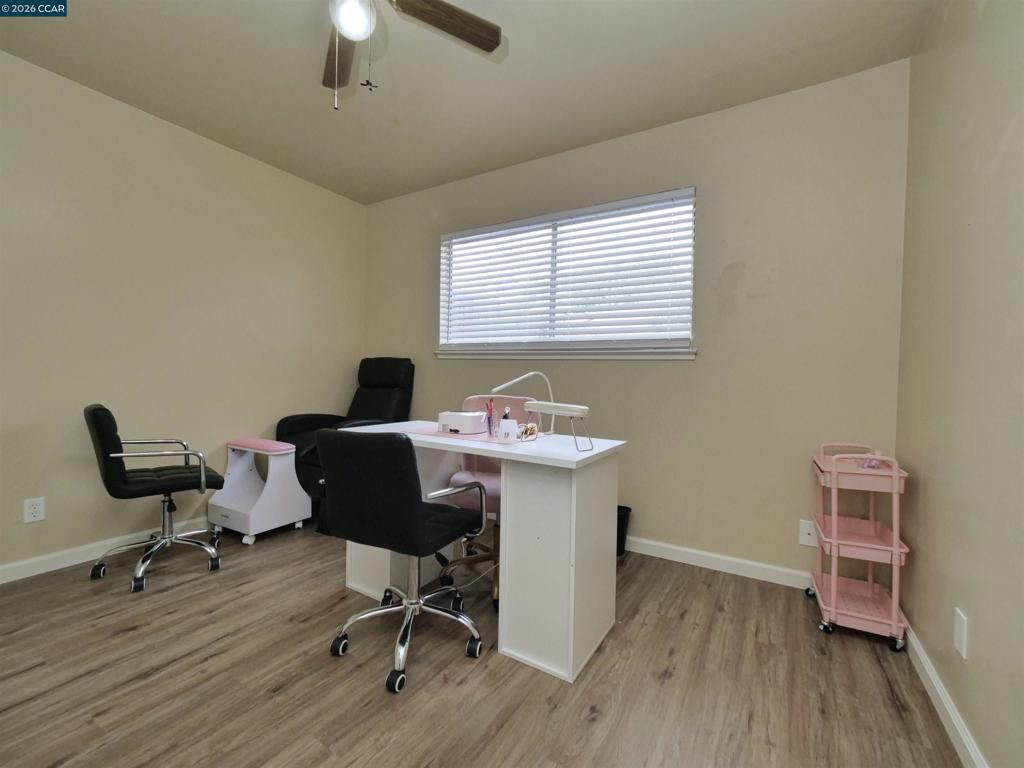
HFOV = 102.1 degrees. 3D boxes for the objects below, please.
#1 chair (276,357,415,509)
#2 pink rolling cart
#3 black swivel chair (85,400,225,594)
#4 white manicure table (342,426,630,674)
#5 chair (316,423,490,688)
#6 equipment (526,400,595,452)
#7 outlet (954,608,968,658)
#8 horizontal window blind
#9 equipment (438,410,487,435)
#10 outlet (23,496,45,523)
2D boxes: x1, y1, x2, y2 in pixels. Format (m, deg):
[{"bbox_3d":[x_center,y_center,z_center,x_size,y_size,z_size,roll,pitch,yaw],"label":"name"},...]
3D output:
[{"bbox_3d":[-1.181,0.377,3.026,0.690,1.110,0.800,2,3,35],"label":"chair"},{"bbox_3d":[1.427,0.637,1.724,0.265,0.738,0.345,2,3,30],"label":"pink rolling cart"},{"bbox_3d":[-1.814,0.531,2.144,0.550,0.860,0.565,3,3,42],"label":"black swivel chair"},{"bbox_3d":[-0.182,0.607,1.860,1.222,0.760,0.490,2,3,32],"label":"white manicure table"},{"bbox_3d":[-0.384,0.568,1.577,0.550,0.855,0.570,2,2,25],"label":"chair"},{"bbox_3d":[0.172,0.161,1.609,0.300,0.156,0.110,3,3,43],"label":"equipment"},{"bbox_3d":[1.267,0.702,1.164,0.008,0.113,0.071,2,3,30],"label":"outlet"},{"bbox_3d":[0.219,-0.644,2.638,1.728,0.837,0.050,2,3,30],"label":"horizontal window blind"},{"bbox_3d":[-0.223,0.178,1.941,0.200,0.090,0.160,2,3,30],"label":"equipment"},{"bbox_3d":[-2.371,0.624,2.054,0.008,0.113,0.070,2,3,30],"label":"outlet"}]

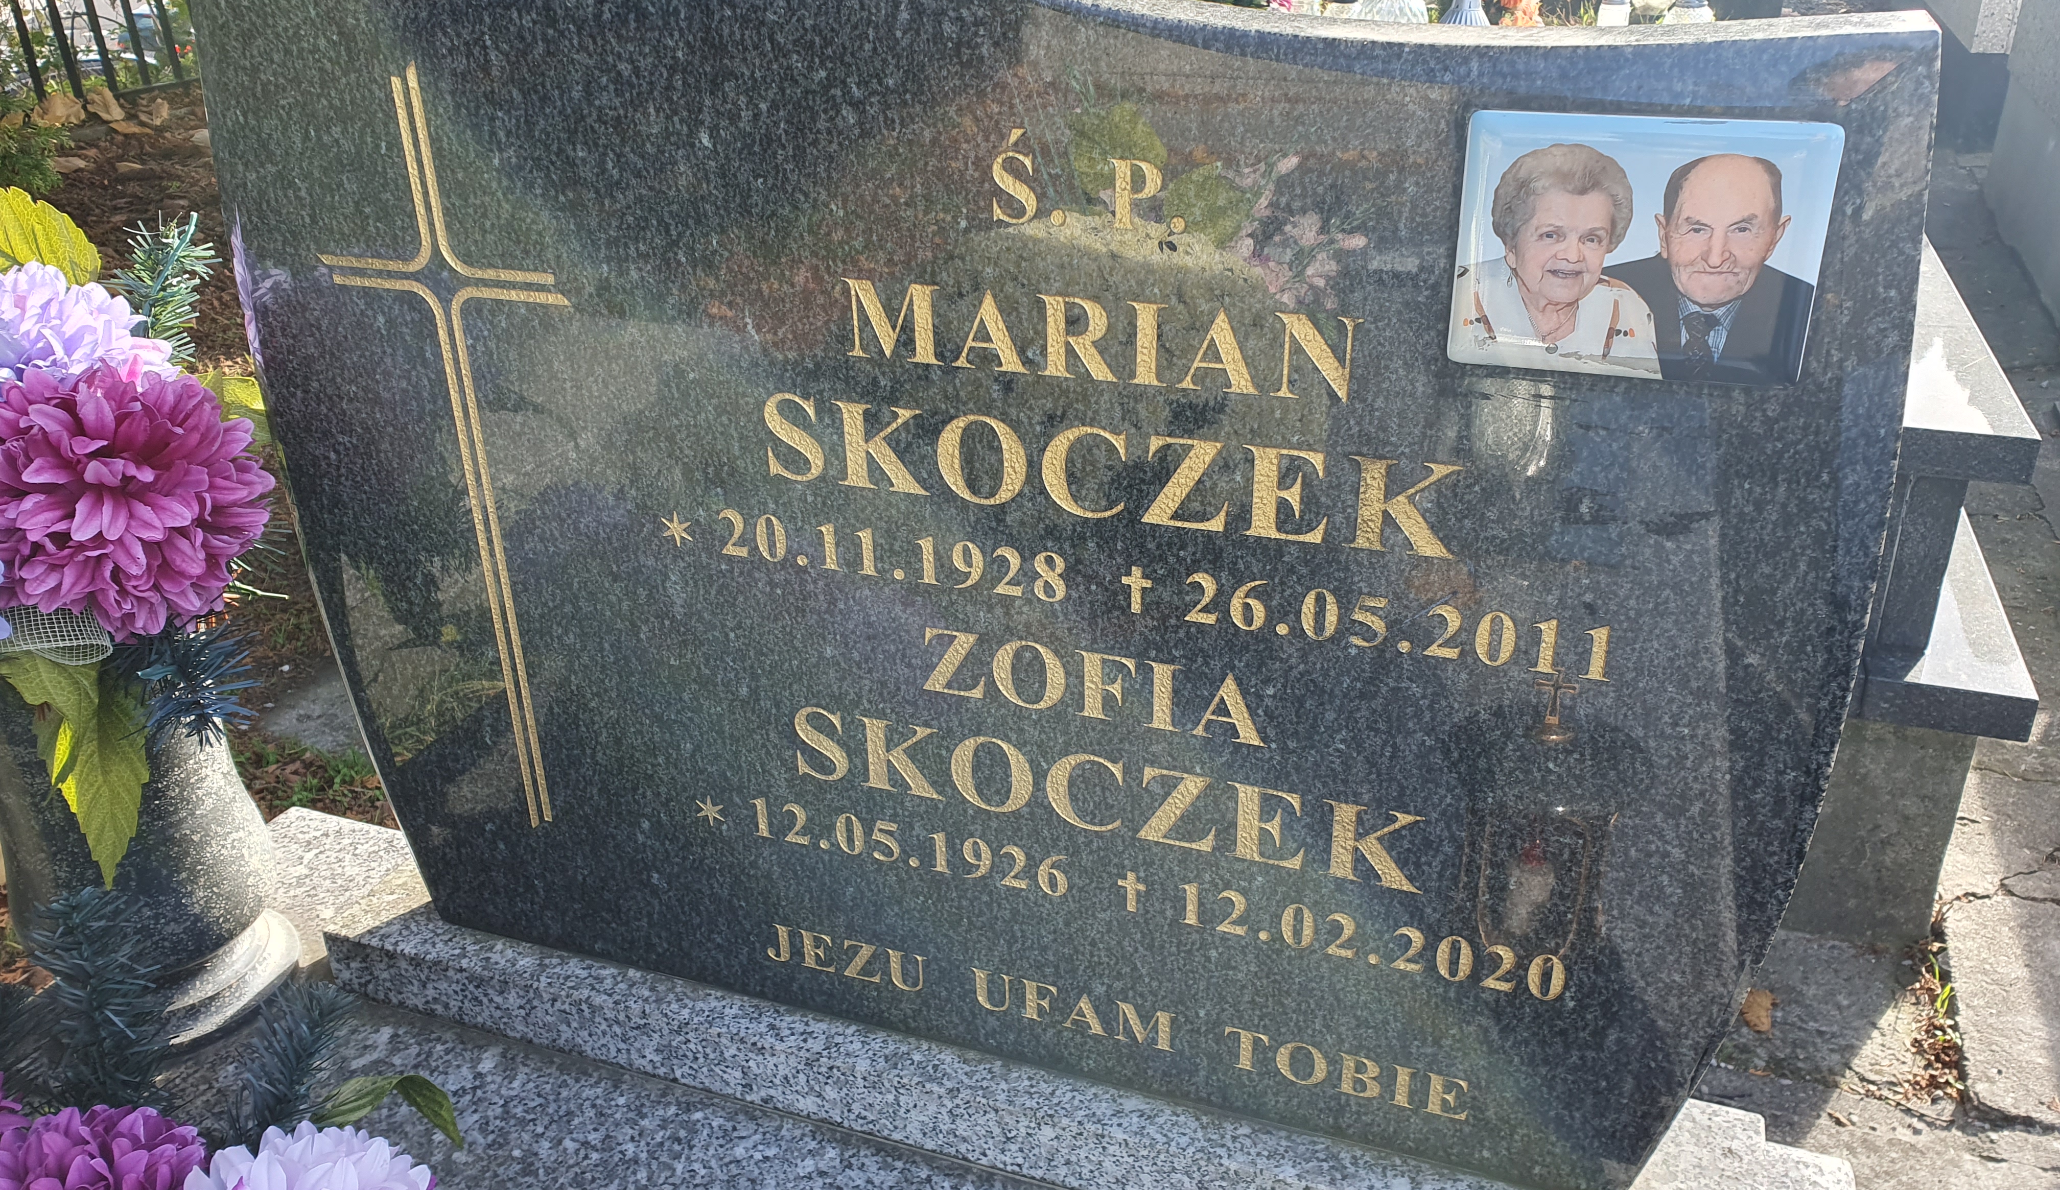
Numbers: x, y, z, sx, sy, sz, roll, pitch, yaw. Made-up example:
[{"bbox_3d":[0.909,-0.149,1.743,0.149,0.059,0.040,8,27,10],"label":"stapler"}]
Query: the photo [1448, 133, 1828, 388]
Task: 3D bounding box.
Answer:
[{"bbox_3d":[0.263,-0.150,0.675,0.150,0.111,0.013,8,26,19],"label":"photo"}]

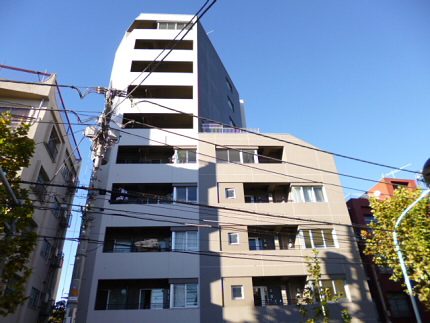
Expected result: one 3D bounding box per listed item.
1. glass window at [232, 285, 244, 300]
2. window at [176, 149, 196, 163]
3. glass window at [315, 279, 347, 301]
[{"bbox_3d":[1.199,6.880,15.694,0.634,0.695,0.120,0,-32,-4],"label":"glass window"},{"bbox_3d":[-1.902,-0.342,19.993,1.415,1.084,0.120,0,-32,-4],"label":"window"},{"bbox_3d":[6.191,6.908,15.987,1.859,1.072,0.120,0,-32,-4],"label":"glass window"}]

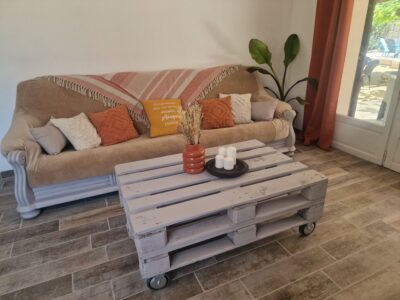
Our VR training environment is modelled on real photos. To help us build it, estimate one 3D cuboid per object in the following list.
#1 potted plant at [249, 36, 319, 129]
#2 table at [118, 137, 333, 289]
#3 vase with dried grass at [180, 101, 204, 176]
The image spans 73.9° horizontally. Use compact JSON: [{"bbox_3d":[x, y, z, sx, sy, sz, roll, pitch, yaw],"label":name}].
[{"bbox_3d":[0.920,-0.679,3.167,0.770,1.280,0.620,-11,24,-21],"label":"potted plant"},{"bbox_3d":[0.105,0.343,1.879,1.200,0.415,0.800,-11,24,-21],"label":"table"},{"bbox_3d":[-0.056,-0.074,1.755,0.152,0.460,0.152,-2,22,1],"label":"vase with dried grass"}]

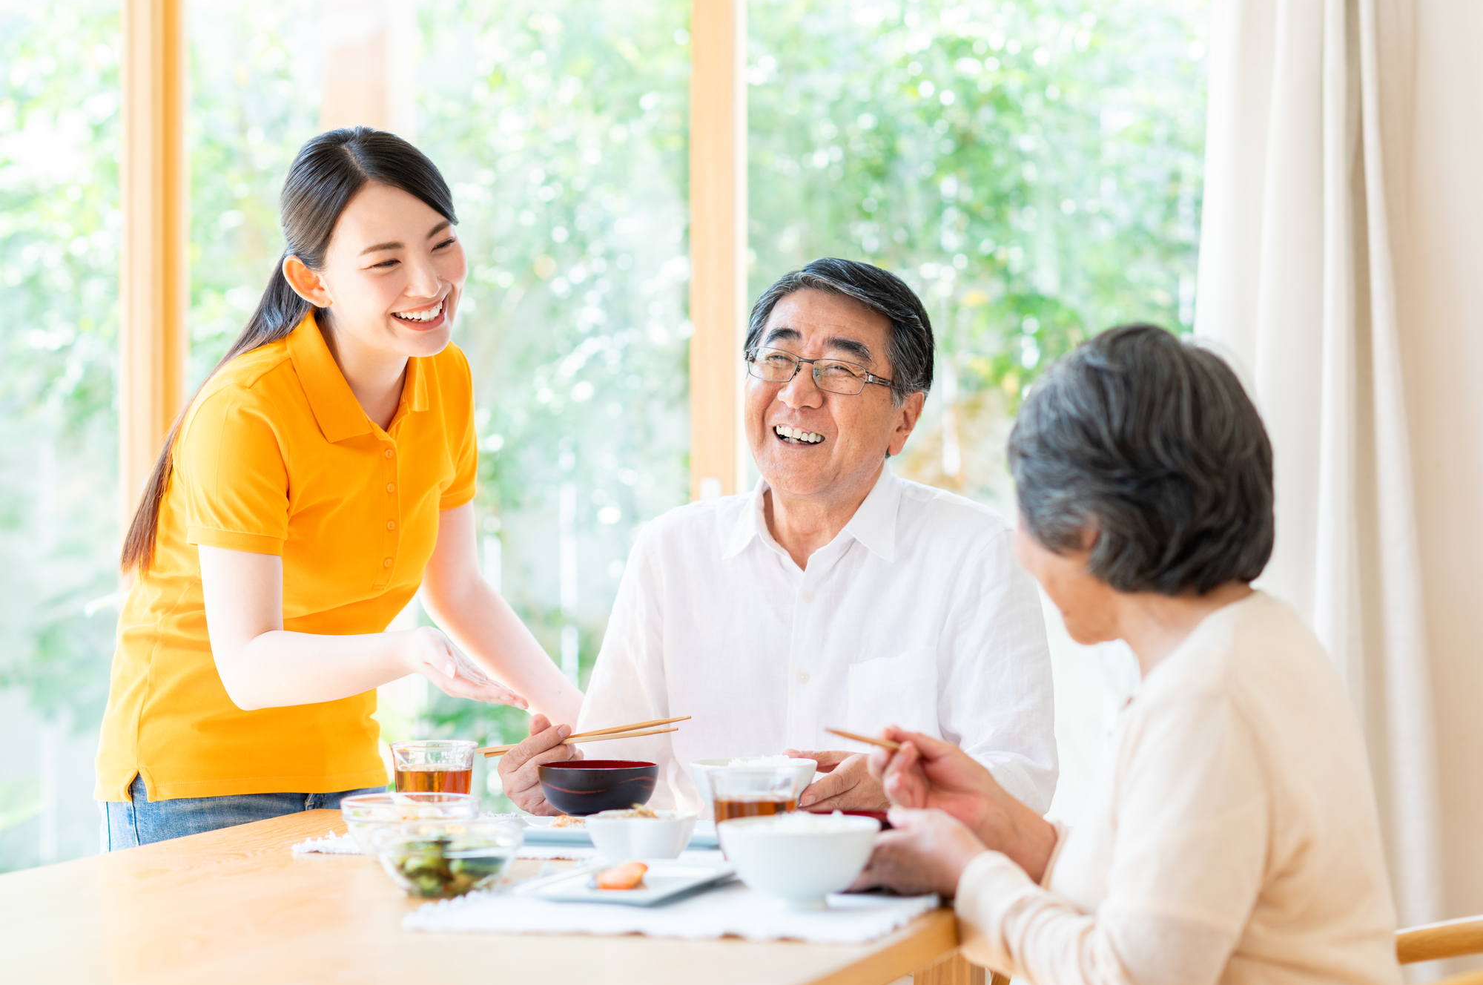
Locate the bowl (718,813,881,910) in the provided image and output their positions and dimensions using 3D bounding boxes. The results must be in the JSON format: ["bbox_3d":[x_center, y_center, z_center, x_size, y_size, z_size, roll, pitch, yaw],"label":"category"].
[{"bbox_3d":[0.043,0.276,2.610,0.121,0.063,0.121,0,0,0],"label":"bowl"}]

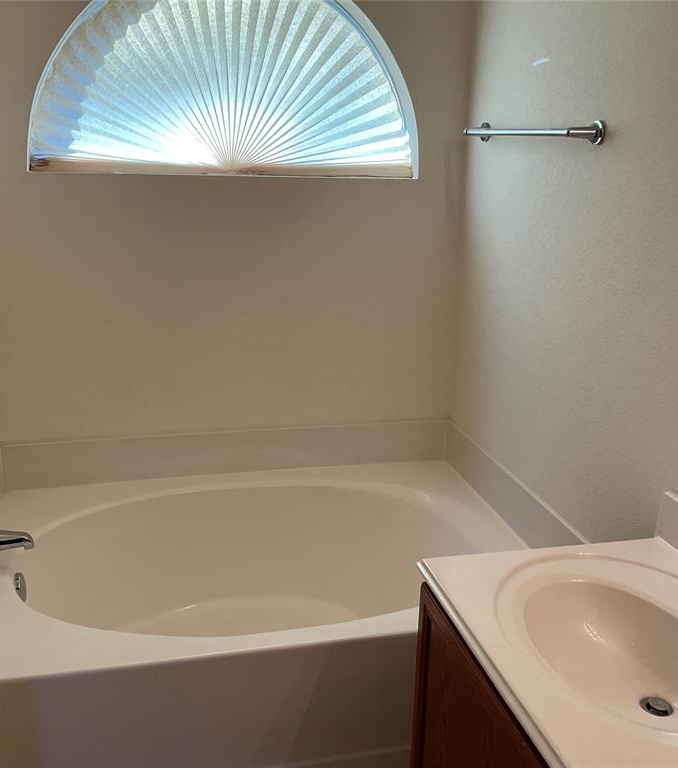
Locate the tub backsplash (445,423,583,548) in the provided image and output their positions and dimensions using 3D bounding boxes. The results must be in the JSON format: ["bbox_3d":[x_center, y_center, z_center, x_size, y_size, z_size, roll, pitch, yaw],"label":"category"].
[{"bbox_3d":[0.510,0.345,2.618,0.014,0.157,1.026,-3,17,-14],"label":"tub backsplash"}]

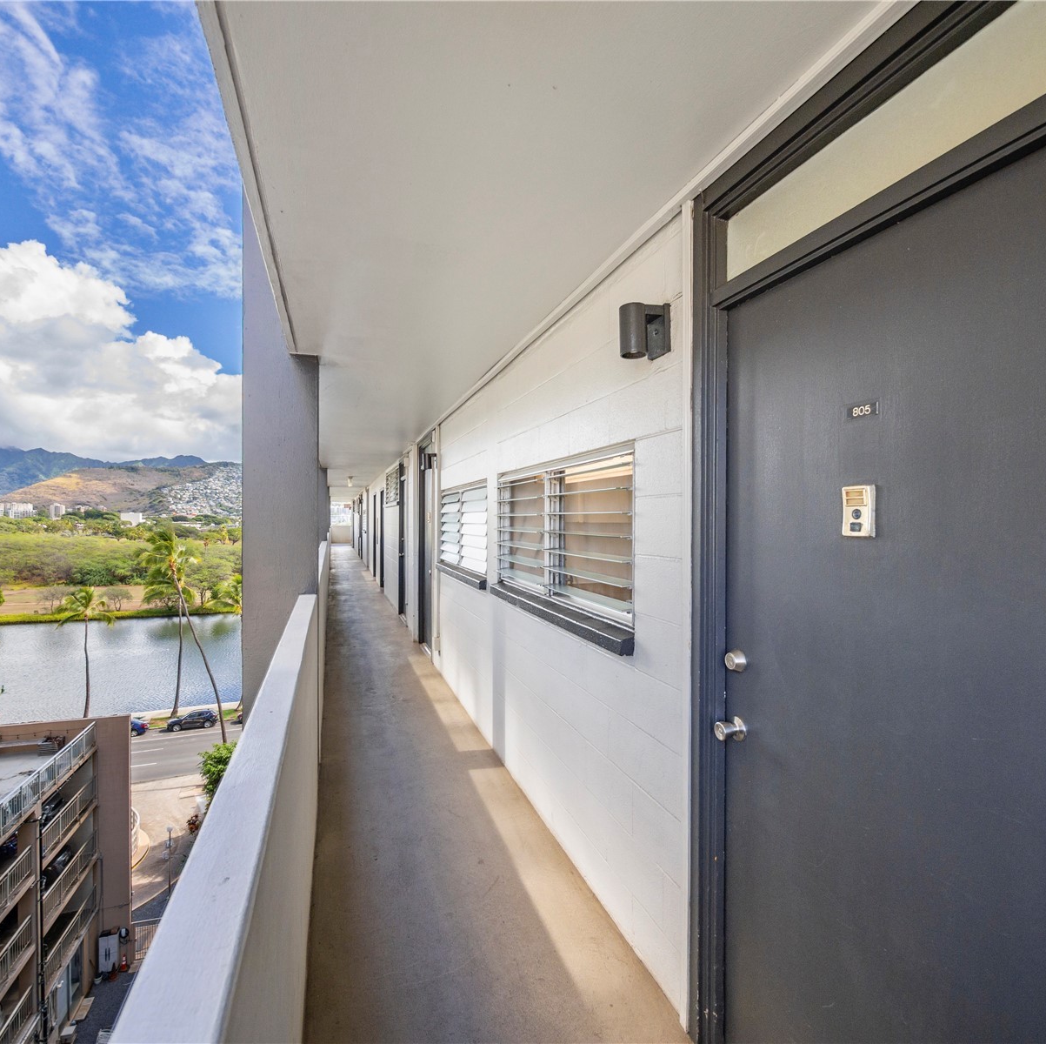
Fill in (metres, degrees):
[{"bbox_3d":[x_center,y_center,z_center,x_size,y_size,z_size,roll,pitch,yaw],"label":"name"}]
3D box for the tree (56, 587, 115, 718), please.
[{"bbox_3d":[-44.800,13.900,57.600,5.000,14.300,5.000,0,1,-20],"label":"tree"}]

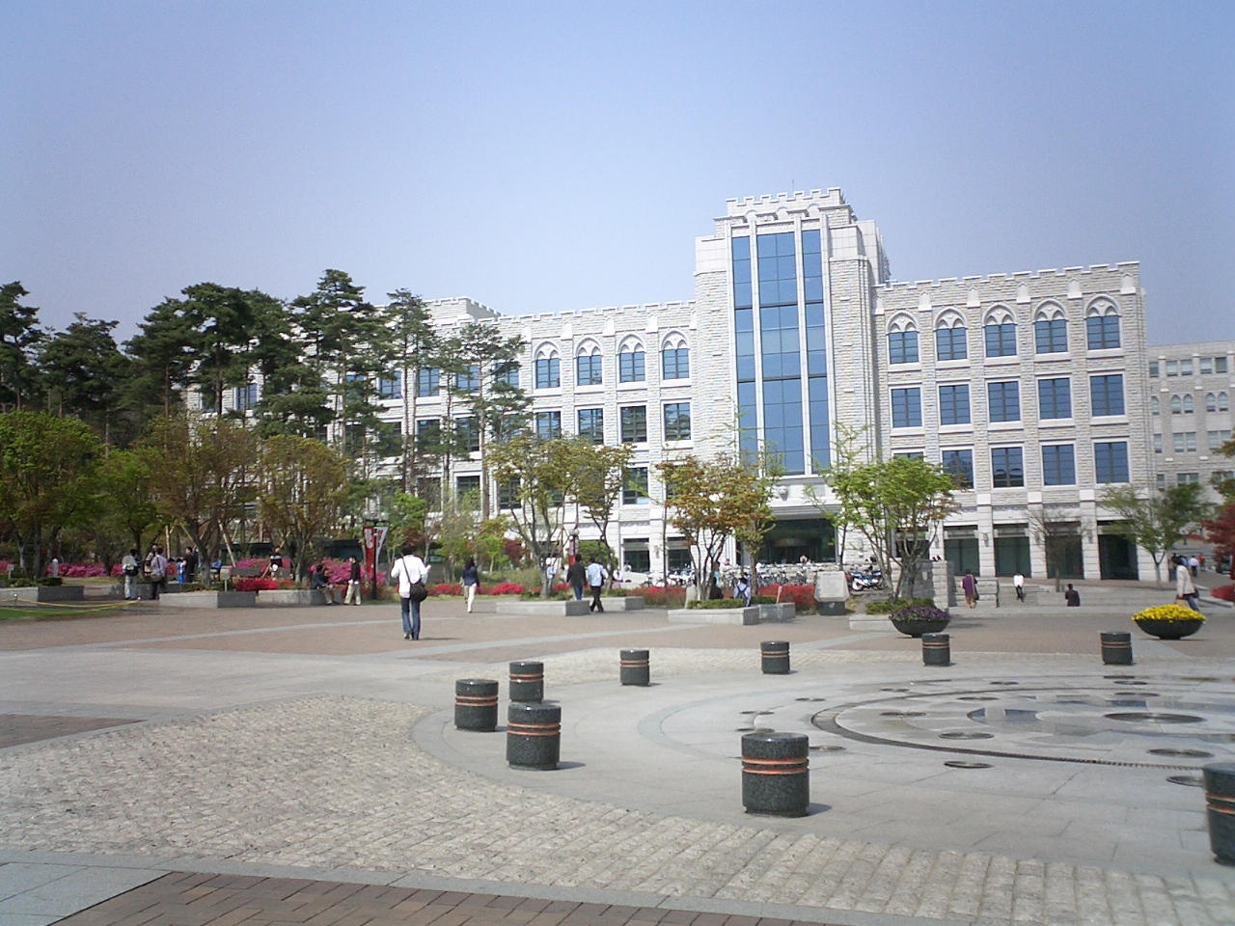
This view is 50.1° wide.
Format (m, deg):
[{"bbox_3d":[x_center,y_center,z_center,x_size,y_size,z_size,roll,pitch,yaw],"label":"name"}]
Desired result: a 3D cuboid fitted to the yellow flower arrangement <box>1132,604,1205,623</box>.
[{"bbox_3d":[9.724,2.665,23.323,1.210,0.290,1.210,-2,-5,0],"label":"yellow flower arrangement"}]

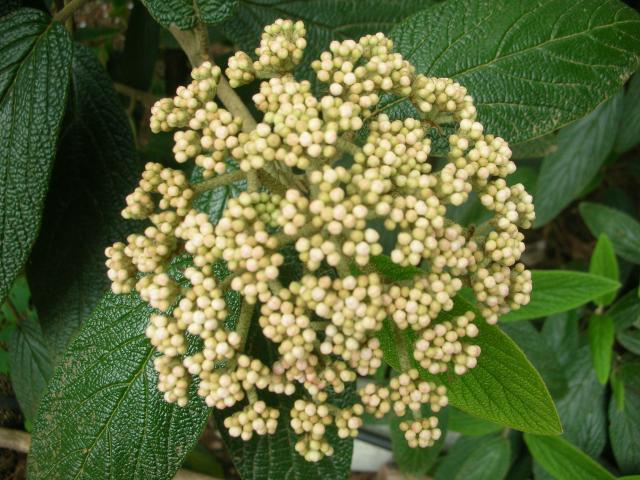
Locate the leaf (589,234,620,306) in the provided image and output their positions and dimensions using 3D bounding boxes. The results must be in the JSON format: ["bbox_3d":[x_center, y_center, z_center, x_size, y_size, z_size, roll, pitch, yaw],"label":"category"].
[{"bbox_3d":[0.180,0.019,0.410,0.021,0.048,0.011,2,7,15],"label":"leaf"}]

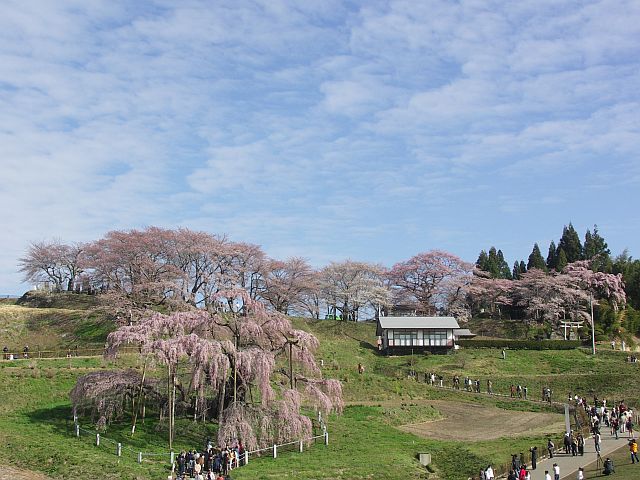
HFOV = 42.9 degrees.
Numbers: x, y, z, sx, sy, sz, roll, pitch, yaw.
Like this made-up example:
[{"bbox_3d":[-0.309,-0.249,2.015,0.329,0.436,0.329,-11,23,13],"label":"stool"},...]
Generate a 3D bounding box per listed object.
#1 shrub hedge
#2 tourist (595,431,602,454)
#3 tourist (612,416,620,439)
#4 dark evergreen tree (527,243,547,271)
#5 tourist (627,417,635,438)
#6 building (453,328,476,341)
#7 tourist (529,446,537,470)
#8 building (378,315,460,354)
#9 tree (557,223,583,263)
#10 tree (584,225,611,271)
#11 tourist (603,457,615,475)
[{"bbox_3d":[32.371,16.956,132.000,20.300,1.600,1.400,0,-5,5],"label":"shrub hedge"},{"bbox_3d":[21.397,15.558,62.500,0.450,1.680,0.550,0,-5,-6],"label":"tourist"},{"bbox_3d":[24.055,15.293,66.000,0.500,1.650,0.450,0,-5,-6],"label":"tourist"},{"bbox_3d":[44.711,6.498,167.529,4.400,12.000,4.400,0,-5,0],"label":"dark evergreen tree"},{"bbox_3d":[25.191,15.212,66.000,0.500,1.630,0.450,0,-5,0],"label":"tourist"},{"bbox_3d":[24.519,16.574,139.000,4.200,3.000,3.800,0,-5,0],"label":"building"},{"bbox_3d":[15.490,15.928,59.300,0.500,1.680,0.520,-3,-5,30],"label":"tourist"},{"bbox_3d":[15.900,15.261,130.000,12.000,5.900,8.000,0,-5,0],"label":"building"},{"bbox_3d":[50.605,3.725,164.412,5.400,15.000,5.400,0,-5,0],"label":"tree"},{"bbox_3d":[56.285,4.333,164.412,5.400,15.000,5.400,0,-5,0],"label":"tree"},{"bbox_3d":[20.178,15.815,56.800,0.800,1.150,0.700,-2,-5,25],"label":"tourist"}]

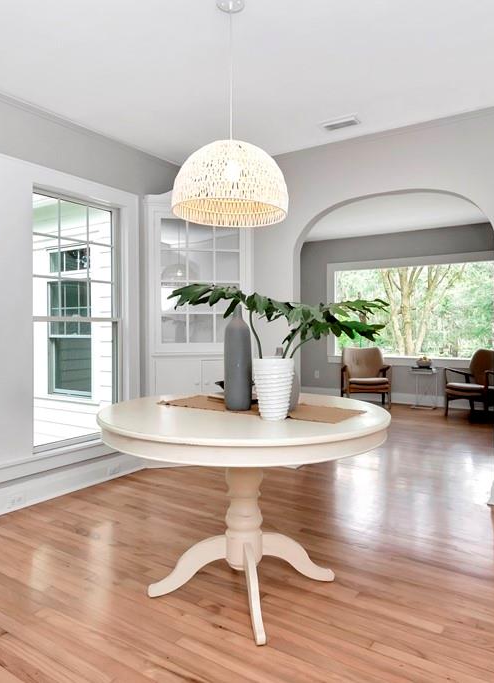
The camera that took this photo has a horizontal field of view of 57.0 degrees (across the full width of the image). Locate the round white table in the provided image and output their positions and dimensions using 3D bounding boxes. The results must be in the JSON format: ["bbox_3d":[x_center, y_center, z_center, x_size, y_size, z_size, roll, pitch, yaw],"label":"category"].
[{"bbox_3d":[-0.011,0.648,1.920,1.190,0.750,1.190,0,1,0],"label":"round white table"}]

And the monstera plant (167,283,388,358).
[{"bbox_3d":[0.115,-0.079,1.710,0.800,0.300,0.400,0,1,0],"label":"monstera plant"}]

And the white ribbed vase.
[{"bbox_3d":[0.102,0.176,1.710,0.152,0.220,0.152,0,1,0],"label":"white ribbed vase"}]

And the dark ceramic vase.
[{"bbox_3d":[-0.036,0.061,1.910,0.117,0.435,0.117,0,1,0],"label":"dark ceramic vase"}]

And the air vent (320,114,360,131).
[{"bbox_3d":[0.609,-1.434,2.980,0.270,0.025,0.150,1,1,33],"label":"air vent"}]

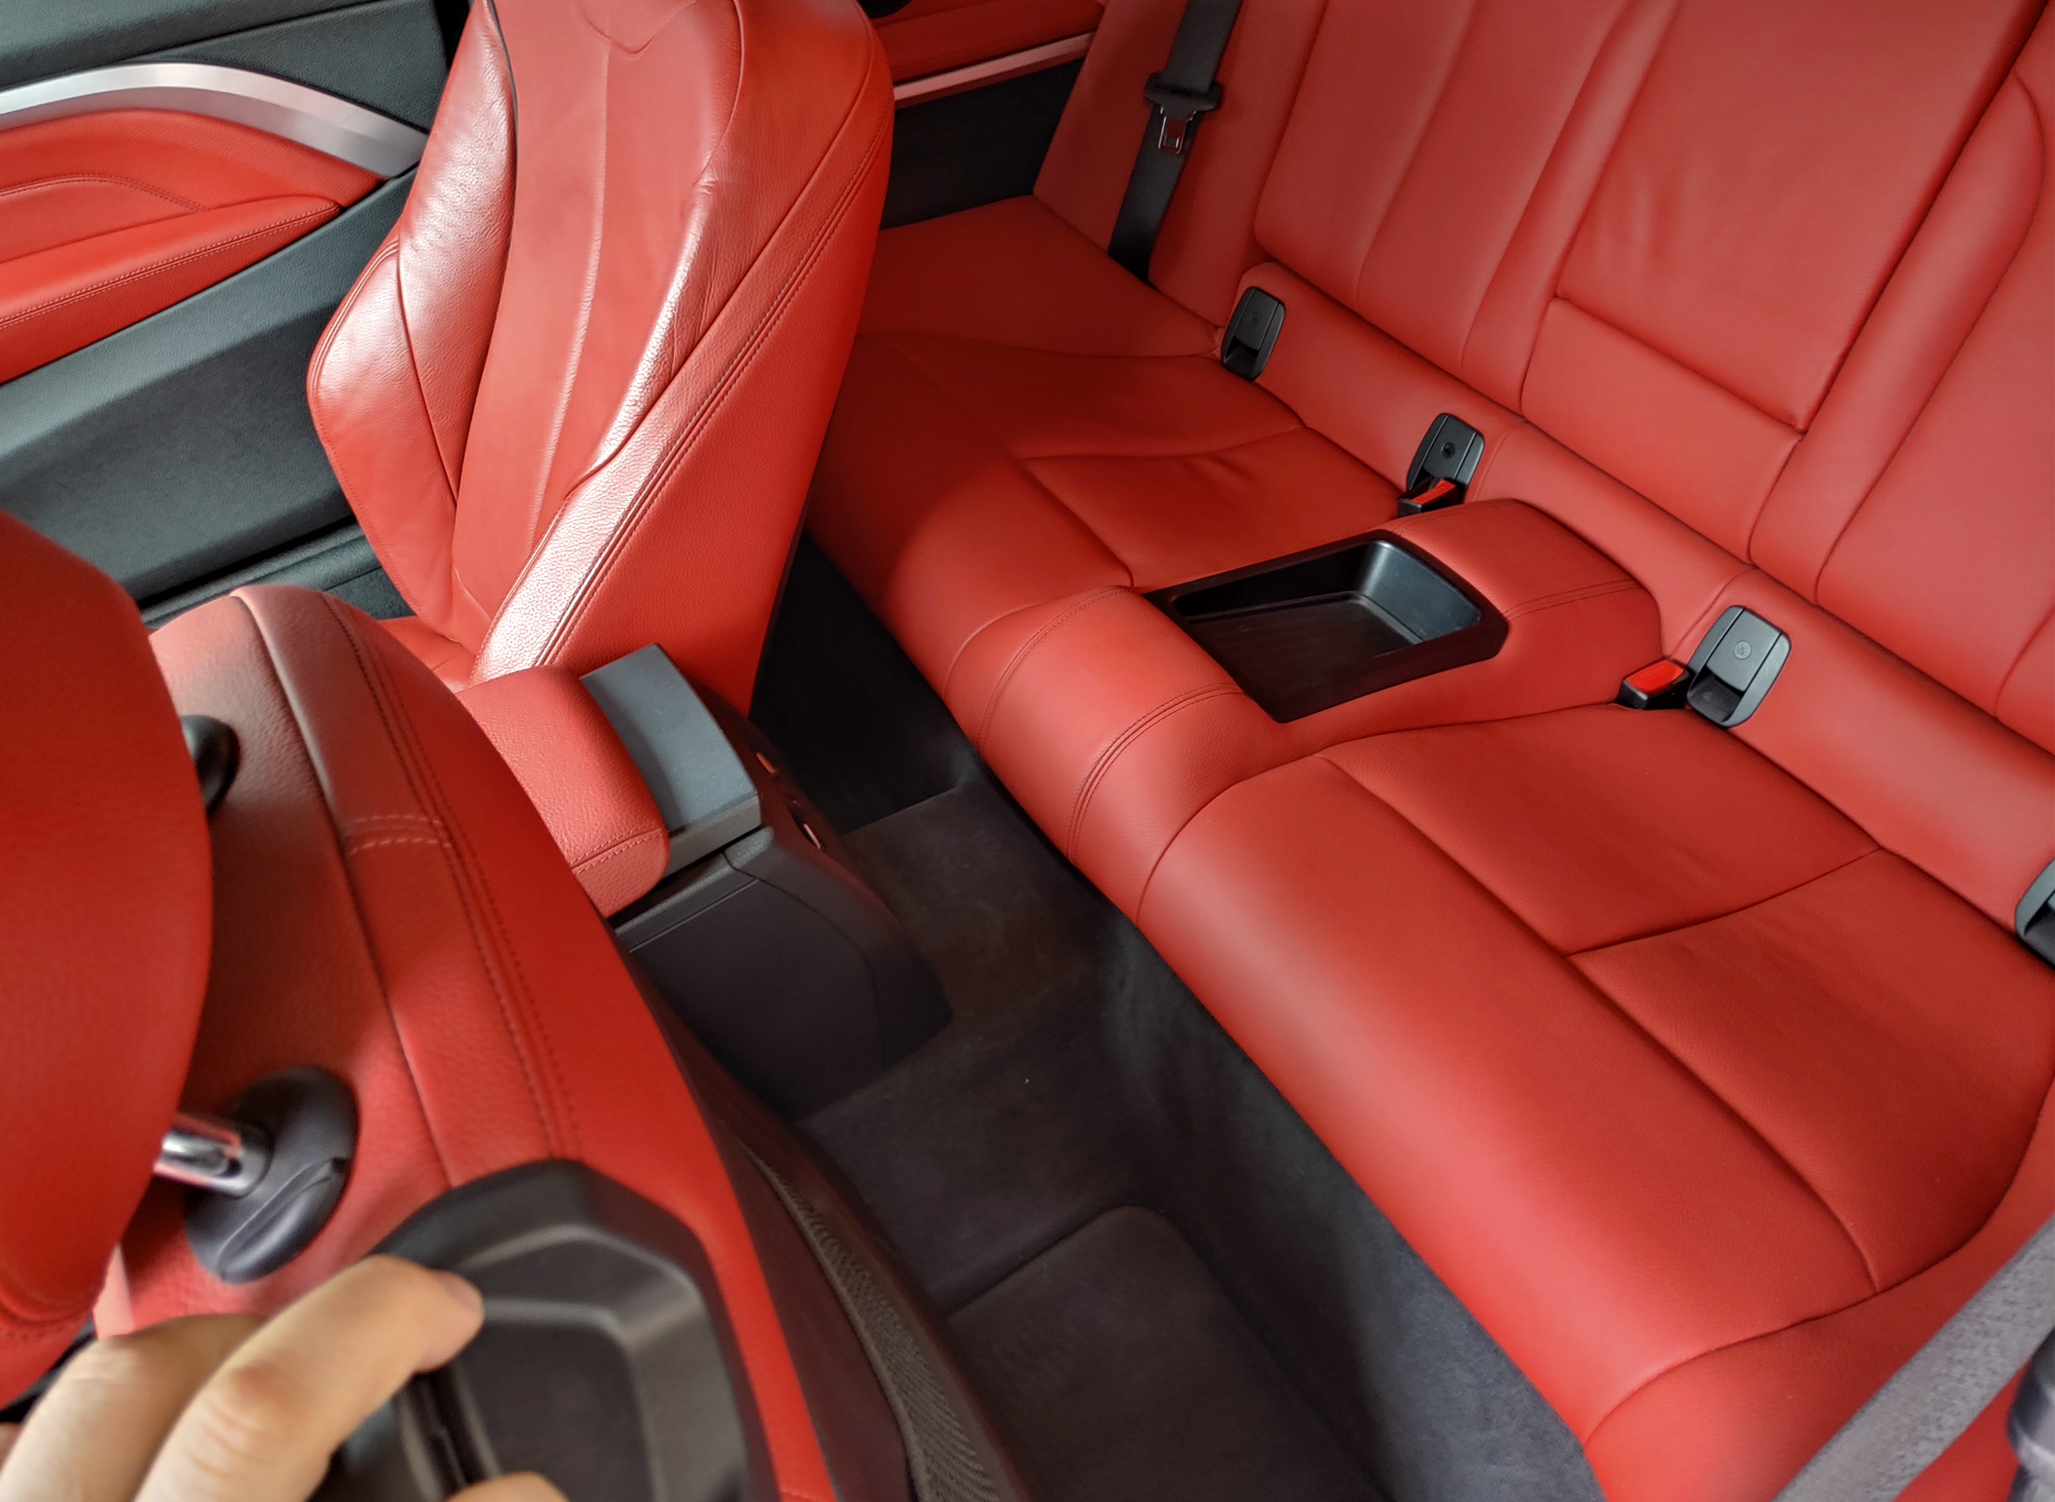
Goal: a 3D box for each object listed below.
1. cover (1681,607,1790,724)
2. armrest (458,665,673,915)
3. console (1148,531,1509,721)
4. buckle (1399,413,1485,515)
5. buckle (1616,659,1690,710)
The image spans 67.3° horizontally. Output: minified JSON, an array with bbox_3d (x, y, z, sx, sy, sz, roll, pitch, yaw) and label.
[{"bbox_3d":[0.529,-0.064,1.158,0.025,0.079,0.056,-1,36,-39],"label":"cover"},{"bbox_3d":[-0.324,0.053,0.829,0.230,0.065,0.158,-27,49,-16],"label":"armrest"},{"bbox_3d":[0.224,-0.079,1.151,0.230,0.060,0.152,-20,46,-25],"label":"console"},{"bbox_3d":[0.363,-0.244,1.358,0.046,0.080,0.056,-3,38,-37],"label":"buckle"},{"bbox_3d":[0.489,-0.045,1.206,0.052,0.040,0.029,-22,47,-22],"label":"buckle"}]

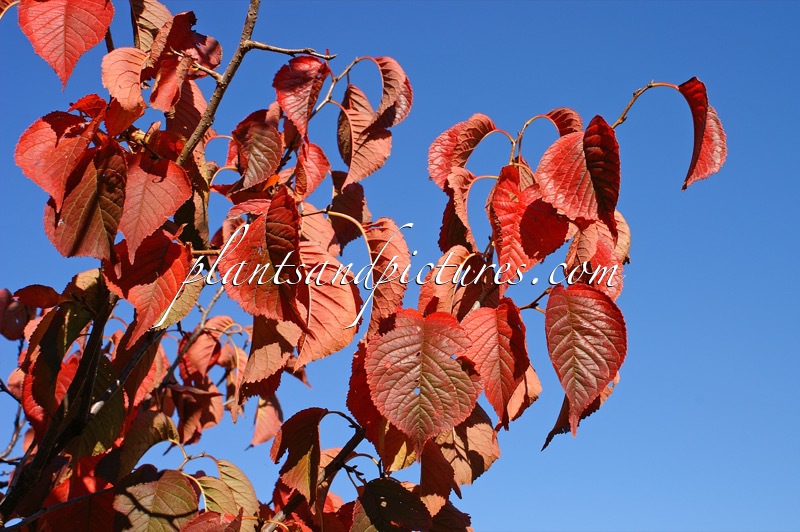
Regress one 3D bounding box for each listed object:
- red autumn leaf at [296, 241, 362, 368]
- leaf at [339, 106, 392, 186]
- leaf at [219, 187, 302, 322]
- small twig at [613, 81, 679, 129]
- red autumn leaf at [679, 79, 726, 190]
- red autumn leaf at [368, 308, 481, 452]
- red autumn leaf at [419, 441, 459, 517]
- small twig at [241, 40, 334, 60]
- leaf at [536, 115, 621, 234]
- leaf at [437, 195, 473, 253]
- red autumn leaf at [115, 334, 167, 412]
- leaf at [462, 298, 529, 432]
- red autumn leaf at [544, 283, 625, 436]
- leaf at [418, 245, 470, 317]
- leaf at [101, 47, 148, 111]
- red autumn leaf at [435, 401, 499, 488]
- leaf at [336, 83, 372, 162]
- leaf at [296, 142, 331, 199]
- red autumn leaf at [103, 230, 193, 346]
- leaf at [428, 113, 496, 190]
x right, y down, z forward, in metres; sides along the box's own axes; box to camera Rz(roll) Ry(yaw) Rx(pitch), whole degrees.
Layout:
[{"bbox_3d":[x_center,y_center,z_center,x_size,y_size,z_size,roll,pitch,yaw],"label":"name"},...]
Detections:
[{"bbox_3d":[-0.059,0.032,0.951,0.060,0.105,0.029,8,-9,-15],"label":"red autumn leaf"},{"bbox_3d":[-0.034,-0.114,1.120,0.055,0.087,0.030,2,-16,21],"label":"leaf"},{"bbox_3d":[-0.111,-0.011,0.921,0.065,0.105,0.039,-8,-11,10],"label":"leaf"},{"bbox_3d":[0.208,-0.137,0.980,0.053,0.041,0.012,0,-17,0],"label":"small twig"},{"bbox_3d":[0.270,-0.117,1.030,0.040,0.100,0.040,-7,-15,41],"label":"red autumn leaf"},{"bbox_3d":[0.016,0.084,0.850,0.086,0.108,0.030,1,-16,0],"label":"red autumn leaf"},{"bbox_3d":[0.032,0.179,0.970,0.034,0.063,0.022,0,-17,0],"label":"red autumn leaf"},{"bbox_3d":[-0.086,-0.168,0.900,0.075,0.012,0.012,7,-12,2],"label":"small twig"},{"bbox_3d":[0.131,-0.068,0.850,0.060,0.090,0.042,-17,-15,5],"label":"leaf"},{"bbox_3d":[0.048,-0.045,0.989,0.031,0.076,0.034,-19,-10,30],"label":"leaf"},{"bbox_3d":[-0.242,0.100,1.080,0.046,0.067,0.030,4,-18,-14],"label":"red autumn leaf"},{"bbox_3d":[0.082,0.084,1.000,0.064,0.113,0.035,-4,-15,6],"label":"leaf"},{"bbox_3d":[0.148,0.074,0.921,0.063,0.117,0.029,2,-11,-8],"label":"red autumn leaf"},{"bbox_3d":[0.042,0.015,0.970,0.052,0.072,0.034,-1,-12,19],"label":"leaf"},{"bbox_3d":[-0.266,-0.181,1.120,0.046,0.060,0.026,14,-13,-23],"label":"leaf"},{"bbox_3d":[0.060,0.161,1.050,0.066,0.085,0.030,0,-15,11],"label":"red autumn leaf"},{"bbox_3d":[-0.041,-0.140,1.150,0.048,0.083,0.030,-5,-15,17],"label":"leaf"},{"bbox_3d":[-0.076,-0.082,1.000,0.028,0.044,0.022,4,-18,-14],"label":"leaf"},{"bbox_3d":[-0.211,0.019,0.970,0.071,0.100,0.034,11,-11,-1],"label":"red autumn leaf"},{"bbox_3d":[0.057,-0.104,1.050,0.045,0.075,0.035,13,-24,50],"label":"leaf"}]

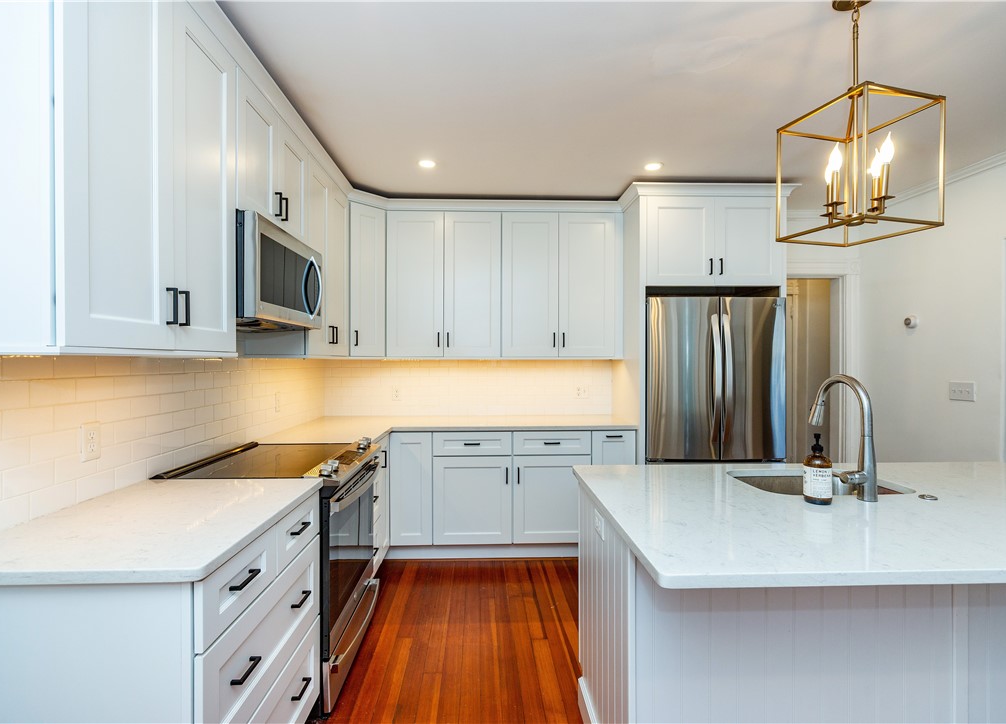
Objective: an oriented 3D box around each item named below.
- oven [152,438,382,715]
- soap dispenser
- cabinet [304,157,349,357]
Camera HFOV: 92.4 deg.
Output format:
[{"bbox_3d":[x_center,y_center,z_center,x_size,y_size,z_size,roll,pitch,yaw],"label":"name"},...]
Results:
[{"bbox_3d":[-0.980,0.890,2.198,0.705,0.934,0.760,0,0,-2],"label":"oven"},{"bbox_3d":[1.003,0.337,1.536,0.076,0.216,0.076,0,0,18],"label":"soap dispenser"},{"bbox_3d":[-1.204,-0.572,2.908,0.331,1.077,0.760,0,0,-2],"label":"cabinet"}]

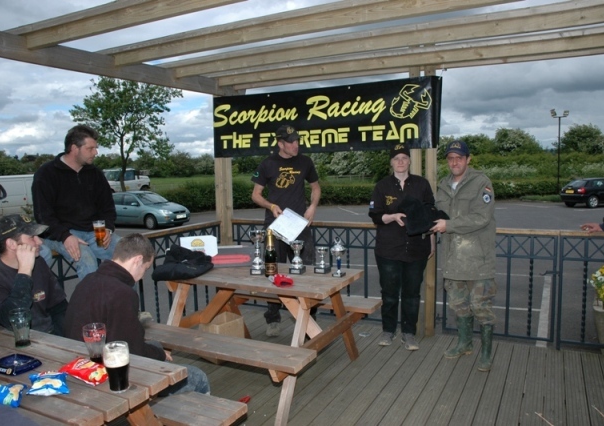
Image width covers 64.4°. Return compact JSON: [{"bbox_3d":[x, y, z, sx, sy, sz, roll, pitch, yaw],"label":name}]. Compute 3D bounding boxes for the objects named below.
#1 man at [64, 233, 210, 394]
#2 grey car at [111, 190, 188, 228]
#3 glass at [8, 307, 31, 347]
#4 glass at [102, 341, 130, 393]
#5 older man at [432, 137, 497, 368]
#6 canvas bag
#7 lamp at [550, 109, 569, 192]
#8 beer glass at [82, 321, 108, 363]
[{"bbox_3d":[-0.822,0.692,2.409,0.700,1.200,0.570,-4,6,-35],"label":"man"},{"bbox_3d":[-6.561,-0.181,19.669,4.150,1.450,1.720,2,6,28],"label":"grey car"},{"bbox_3d":[-1.150,0.467,1.961,0.088,0.147,0.088,2,4,28],"label":"glass"},{"bbox_3d":[-0.630,0.516,1.616,0.087,0.155,0.087,-2,5,-10],"label":"glass"},{"bbox_3d":[1.232,0.307,3.620,0.550,1.690,0.480,3,5,43],"label":"older man"},{"bbox_3d":[-0.825,0.341,3.443,0.360,0.190,0.370,2,6,26],"label":"canvas bag"},{"bbox_3d":[20.241,-4.907,37.706,1.300,6.750,0.500,1,5,20],"label":"lamp"},{"bbox_3d":[-0.766,0.479,1.774,0.086,0.142,0.086,2,4,28],"label":"beer glass"}]

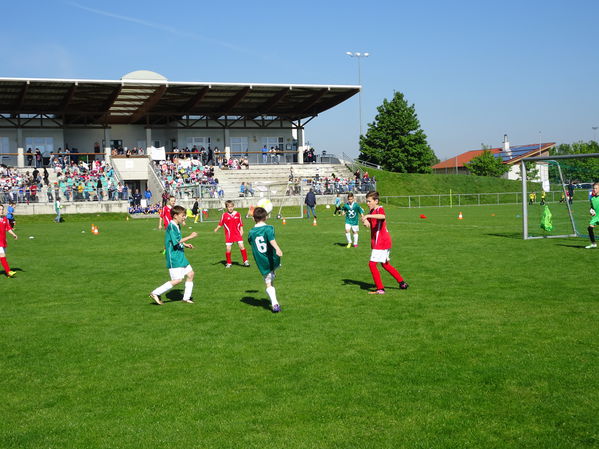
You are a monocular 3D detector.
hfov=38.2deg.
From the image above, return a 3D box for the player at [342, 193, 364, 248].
[{"bbox_3d":[1.316,-0.103,21.203,0.530,1.360,0.360,-2,2,7],"label":"player"}]

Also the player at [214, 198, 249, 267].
[{"bbox_3d":[-1.312,0.170,16.657,0.600,1.290,0.380,-2,2,-6],"label":"player"}]

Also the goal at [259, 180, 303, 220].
[{"bbox_3d":[-1.449,-1.364,49.451,1.400,2.050,5.100,-3,2,-22],"label":"goal"}]

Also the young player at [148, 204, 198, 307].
[{"bbox_3d":[-1.661,0.388,11.245,0.540,1.270,0.450,-1,2,12],"label":"young player"}]

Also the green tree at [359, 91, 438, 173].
[{"bbox_3d":[10.873,-10.159,95.000,8.500,8.900,8.300,-2,2,0],"label":"green tree"}]

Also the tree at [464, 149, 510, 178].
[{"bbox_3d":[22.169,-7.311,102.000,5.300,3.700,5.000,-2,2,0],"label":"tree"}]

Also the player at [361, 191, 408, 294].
[{"bbox_3d":[1.149,0.231,11.678,0.580,1.380,0.450,-2,2,6],"label":"player"}]

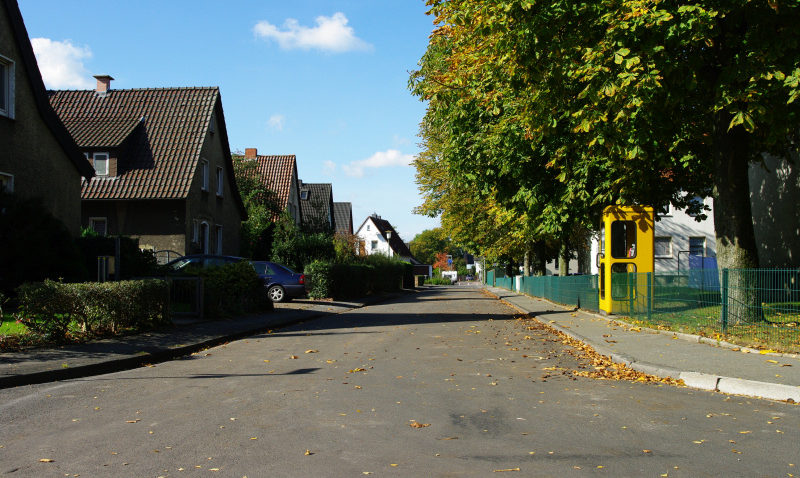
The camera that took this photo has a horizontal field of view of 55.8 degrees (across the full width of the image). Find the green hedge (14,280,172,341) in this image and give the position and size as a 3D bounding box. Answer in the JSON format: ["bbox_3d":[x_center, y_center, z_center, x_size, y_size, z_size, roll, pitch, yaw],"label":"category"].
[{"bbox_3d":[-4.530,1.008,11.614,0.620,0.840,3.800,0,-3,4],"label":"green hedge"}]

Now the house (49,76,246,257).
[{"bbox_3d":[-12.950,-2.451,34.868,9.600,10.100,8.200,0,-3,4],"label":"house"}]

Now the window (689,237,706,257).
[{"bbox_3d":[18.942,0.560,48.000,1.050,1.280,0.150,0,-3,4],"label":"window"}]

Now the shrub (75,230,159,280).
[{"bbox_3d":[-7.450,0.866,19.782,2.050,1.950,1.200,0,-3,-4],"label":"shrub"}]

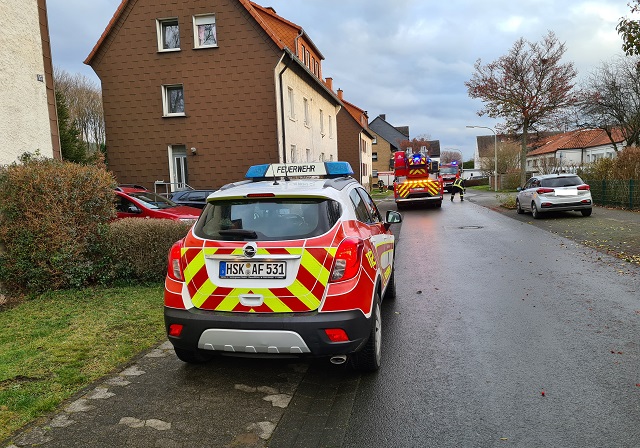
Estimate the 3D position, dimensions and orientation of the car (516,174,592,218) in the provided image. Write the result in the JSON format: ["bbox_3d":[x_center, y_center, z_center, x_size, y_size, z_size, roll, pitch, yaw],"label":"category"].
[{"bbox_3d":[8.530,-1.085,17.730,1.750,1.470,4.030,-1,5,14],"label":"car"}]

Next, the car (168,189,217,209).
[{"bbox_3d":[-2.879,-0.473,16.531,4.400,1.460,1.800,-1,5,9],"label":"car"}]

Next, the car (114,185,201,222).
[{"bbox_3d":[-4.717,0.007,10.822,4.300,1.660,1.820,-1,5,9],"label":"car"}]

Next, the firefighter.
[{"bbox_3d":[8.469,-2.017,29.430,0.800,1.480,0.600,-3,5,-7],"label":"firefighter"}]

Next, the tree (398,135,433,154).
[{"bbox_3d":[14.731,-9.573,74.615,5.700,8.200,5.500,-1,5,11],"label":"tree"}]

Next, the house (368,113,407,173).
[{"bbox_3d":[11.036,-12.166,83.464,11.000,11.400,12.000,-1,5,11],"label":"house"}]

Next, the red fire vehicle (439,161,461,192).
[{"bbox_3d":[14.517,-5.093,53.907,2.500,3.250,7.400,-1,6,15],"label":"red fire vehicle"}]

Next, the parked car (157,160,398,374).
[{"bbox_3d":[-0.094,0.229,5.631,1.860,1.840,4.270,-1,5,11],"label":"parked car"}]

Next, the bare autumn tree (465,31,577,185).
[{"bbox_3d":[9.311,-4.879,22.119,5.200,8.100,5.200,-1,5,11],"label":"bare autumn tree"}]

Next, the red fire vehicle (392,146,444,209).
[{"bbox_3d":[5.837,-2.786,29.044,2.500,3.250,9.800,-1,5,10],"label":"red fire vehicle"}]

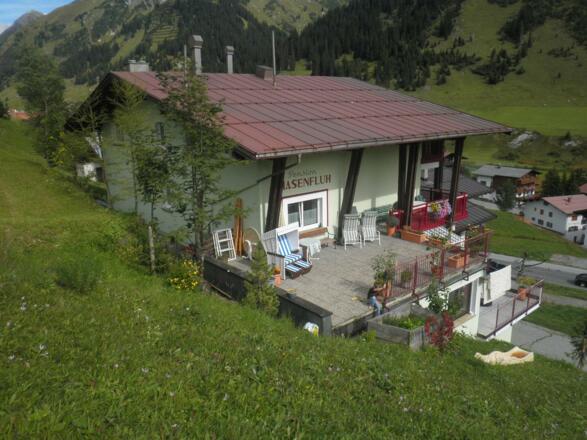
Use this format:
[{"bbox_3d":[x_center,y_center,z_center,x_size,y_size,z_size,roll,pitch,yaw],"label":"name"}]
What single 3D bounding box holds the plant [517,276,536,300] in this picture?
[{"bbox_3d":[9.263,2.693,17.642,0.750,0.950,0.750,-12,17,-37],"label":"plant"}]

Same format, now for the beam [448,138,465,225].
[{"bbox_3d":[7.003,-1.620,19.093,0.340,3.810,0.240,-12,22,-36],"label":"beam"}]

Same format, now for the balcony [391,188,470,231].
[{"bbox_3d":[5.732,-0.356,19.299,5.000,1.170,1.000,-12,17,-36],"label":"balcony"}]

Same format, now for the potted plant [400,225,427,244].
[{"bbox_3d":[4.650,0.554,17.022,0.450,0.400,1.100,-7,14,-19],"label":"potted plant"}]

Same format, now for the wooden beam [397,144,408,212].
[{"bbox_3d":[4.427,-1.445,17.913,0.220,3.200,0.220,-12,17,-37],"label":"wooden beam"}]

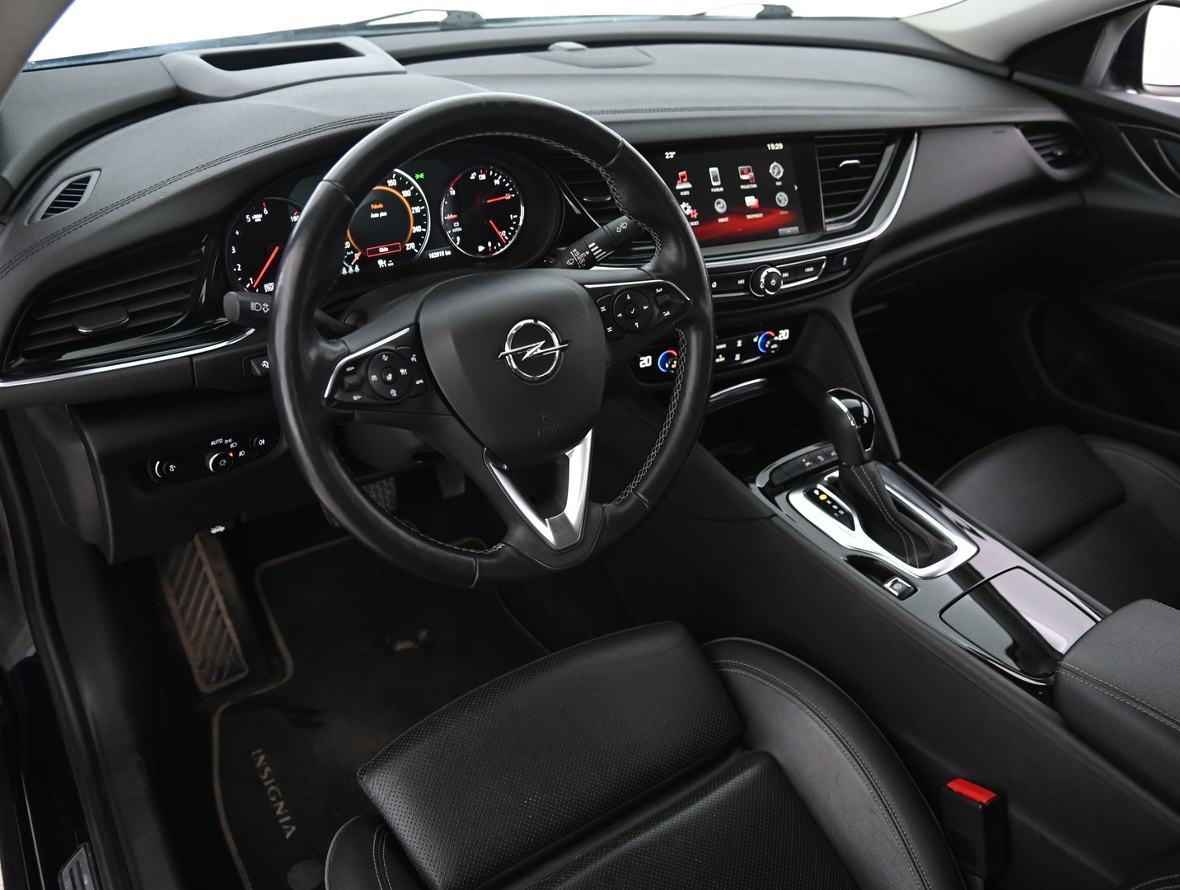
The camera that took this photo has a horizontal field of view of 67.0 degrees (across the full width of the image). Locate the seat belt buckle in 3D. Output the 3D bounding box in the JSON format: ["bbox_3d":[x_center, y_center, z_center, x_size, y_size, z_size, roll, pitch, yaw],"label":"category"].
[{"bbox_3d":[0.317,0.318,0.736,0.027,0.074,0.042,-17,16,-28],"label":"seat belt buckle"}]

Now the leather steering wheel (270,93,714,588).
[{"bbox_3d":[-0.065,-0.074,0.698,0.370,0.370,0.100,-17,18,-28],"label":"leather steering wheel"}]

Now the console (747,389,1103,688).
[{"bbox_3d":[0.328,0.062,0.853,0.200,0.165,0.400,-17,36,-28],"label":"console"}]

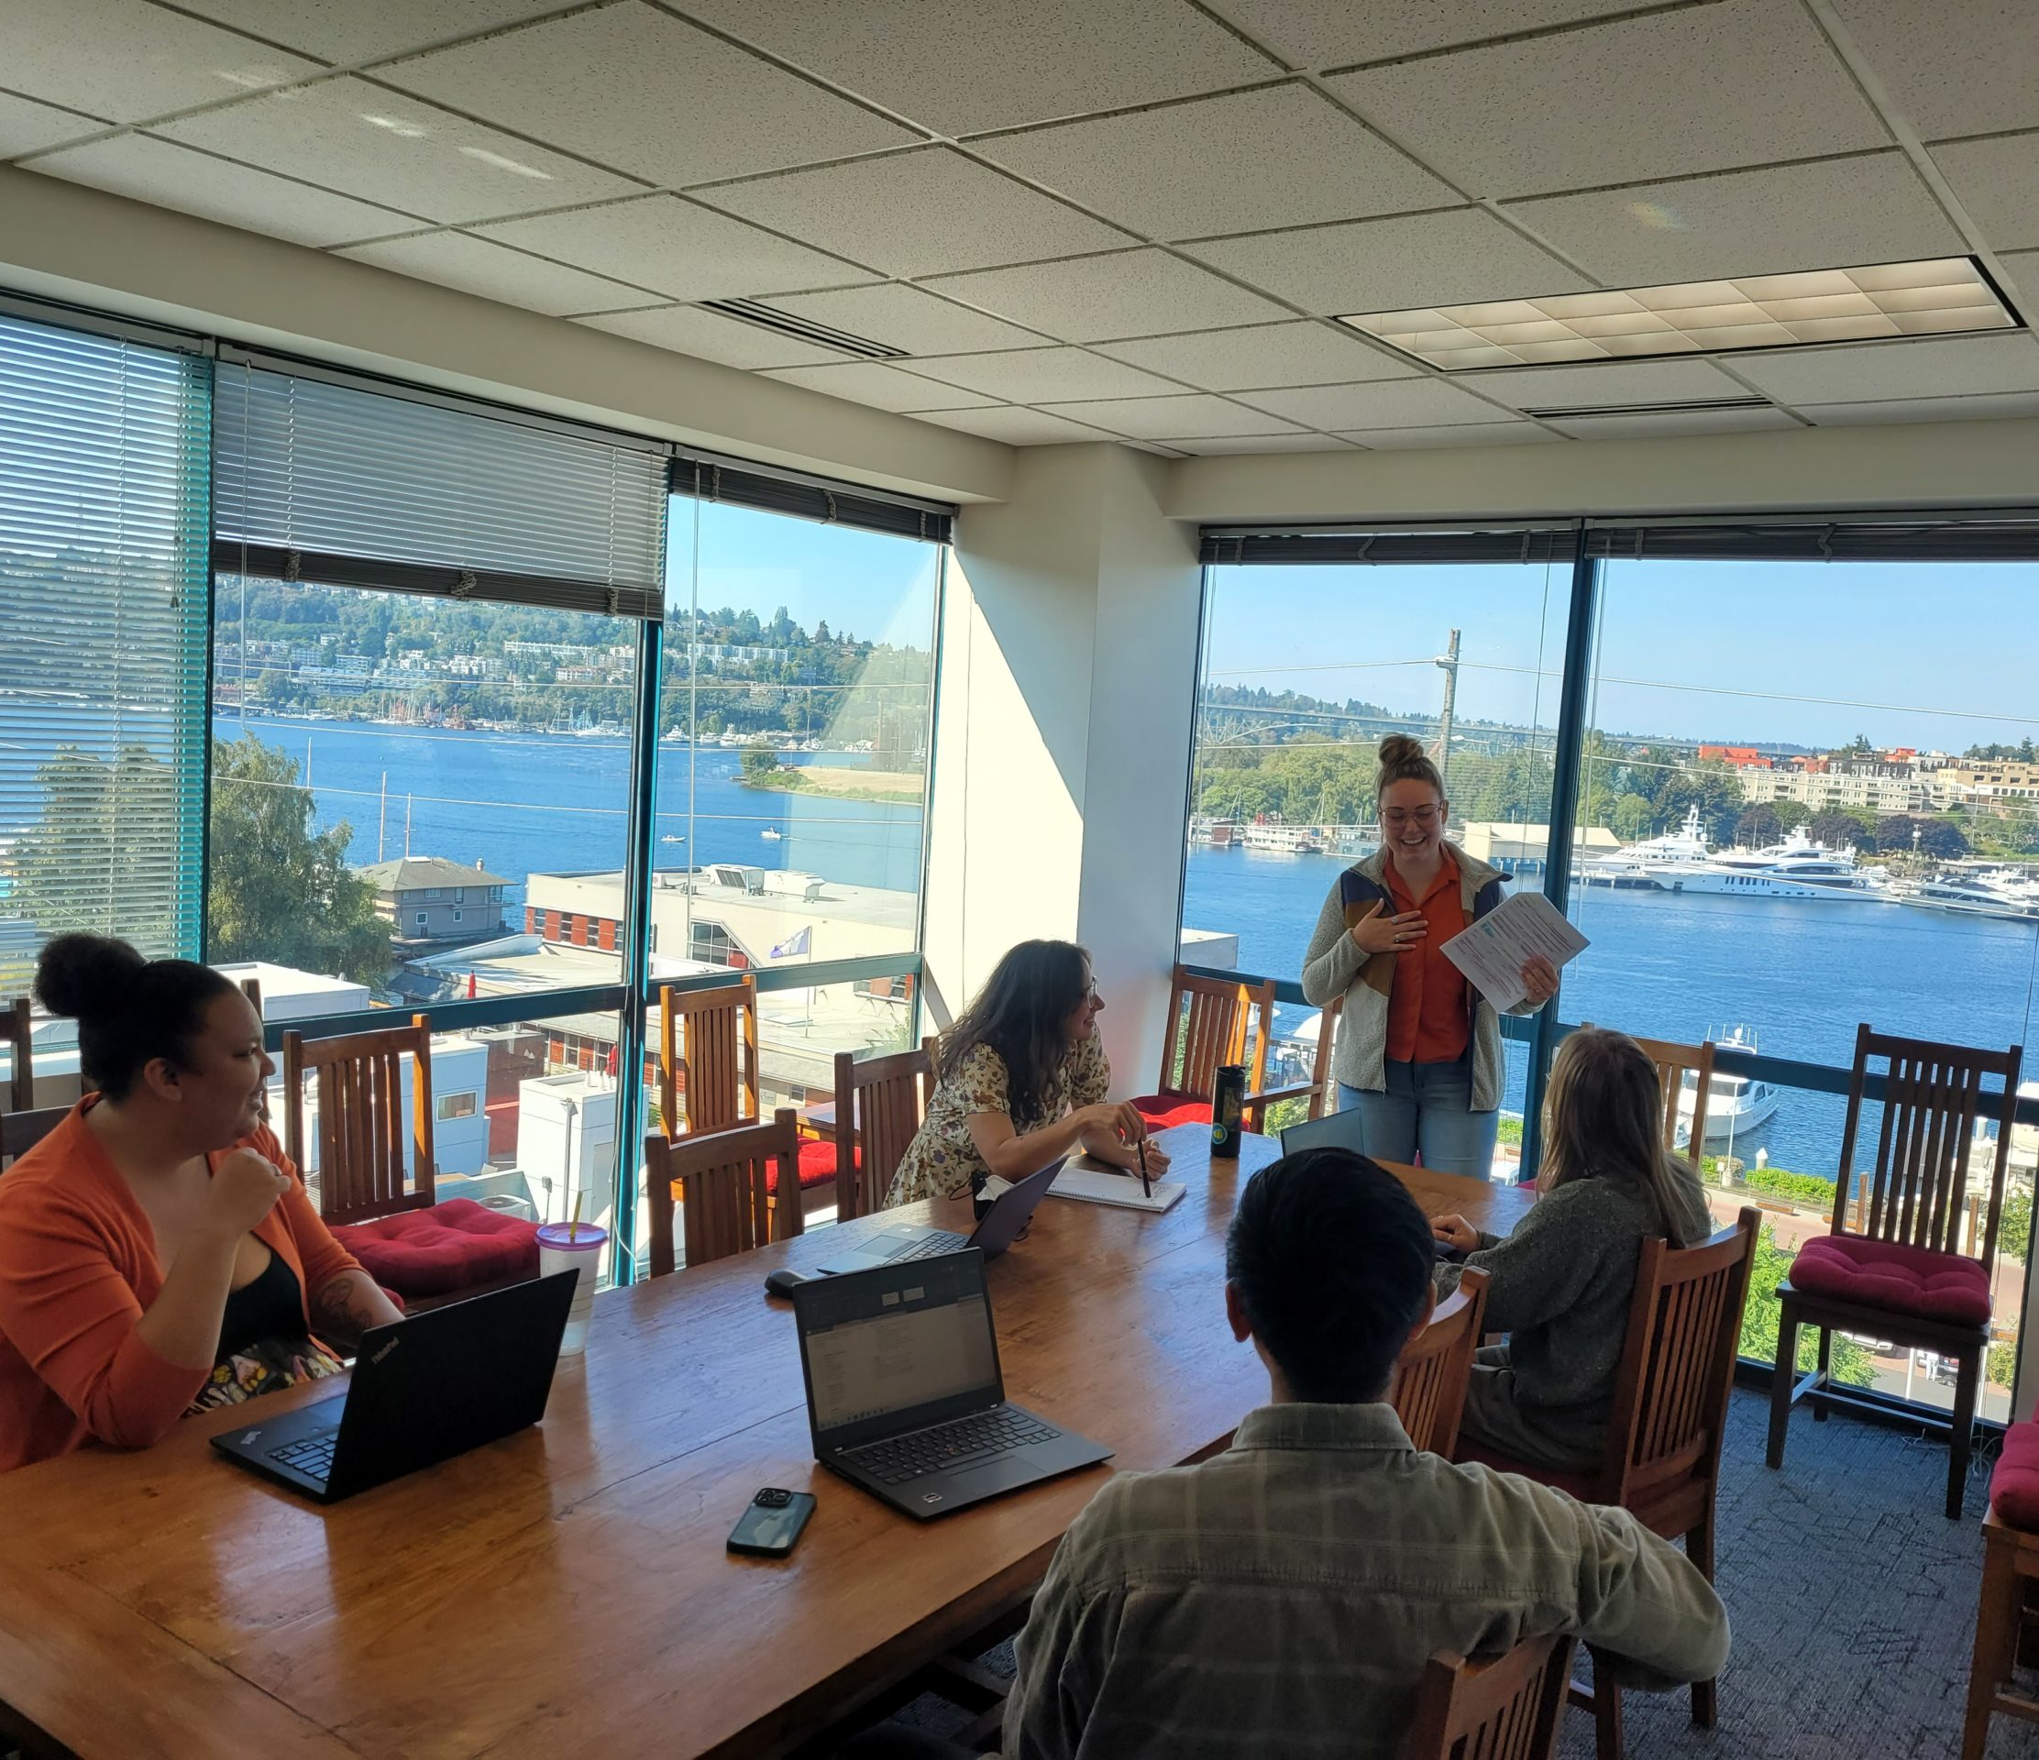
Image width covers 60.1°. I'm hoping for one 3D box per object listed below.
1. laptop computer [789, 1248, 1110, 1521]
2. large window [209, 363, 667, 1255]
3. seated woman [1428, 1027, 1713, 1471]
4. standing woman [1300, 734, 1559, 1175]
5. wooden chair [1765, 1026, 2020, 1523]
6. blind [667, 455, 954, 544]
[{"bbox_3d":[-0.083,0.647,2.289,0.324,0.222,0.283,-1,7,-43],"label":"laptop computer"},{"bbox_3d":[-1.382,-0.003,4.274,0.100,2.220,1.260,7,6,36],"label":"large window"},{"bbox_3d":[0.863,0.853,3.110,0.520,1.233,0.620,-1,7,-42],"label":"seated woman"},{"bbox_3d":[0.993,0.519,4.390,0.560,1.740,0.400,5,5,17],"label":"standing woman"},{"bbox_3d":[2.186,0.938,4.370,0.460,1.060,0.540,8,6,39],"label":"wooden chair"},{"bbox_3d":[-0.576,-1.121,5.226,0.050,0.115,1.200,7,6,36],"label":"blind"}]

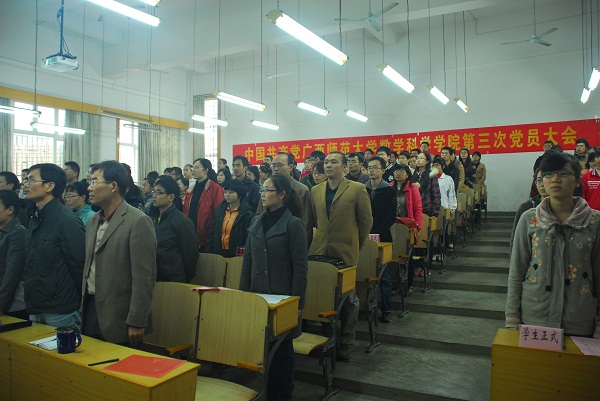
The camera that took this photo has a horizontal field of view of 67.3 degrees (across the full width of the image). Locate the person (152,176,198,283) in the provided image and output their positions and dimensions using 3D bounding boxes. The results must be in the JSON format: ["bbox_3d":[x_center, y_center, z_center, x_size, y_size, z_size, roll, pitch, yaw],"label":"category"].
[{"bbox_3d":[-0.982,0.634,3.585,0.450,1.650,0.290,0,0,42],"label":"person"}]

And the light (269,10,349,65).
[{"bbox_3d":[0.113,-1.321,3.763,0.100,0.060,1.220,0,0,32],"label":"light"}]

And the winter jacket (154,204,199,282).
[{"bbox_3d":[-0.982,0.382,3.582,0.460,0.680,0.310,0,0,42],"label":"winter jacket"}]

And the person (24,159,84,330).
[{"bbox_3d":[-1.537,0.635,2.825,0.460,1.720,0.290,0,0,37],"label":"person"}]

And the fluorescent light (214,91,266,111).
[{"bbox_3d":[-0.917,-1.587,7.241,0.130,0.100,1.240,0,0,30],"label":"fluorescent light"}]

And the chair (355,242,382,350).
[{"bbox_3d":[0.432,0.824,4.045,0.540,0.930,0.500,0,0,30],"label":"chair"}]

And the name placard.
[{"bbox_3d":[1.057,0.599,1.970,0.175,0.100,0.050,0,0,22],"label":"name placard"}]

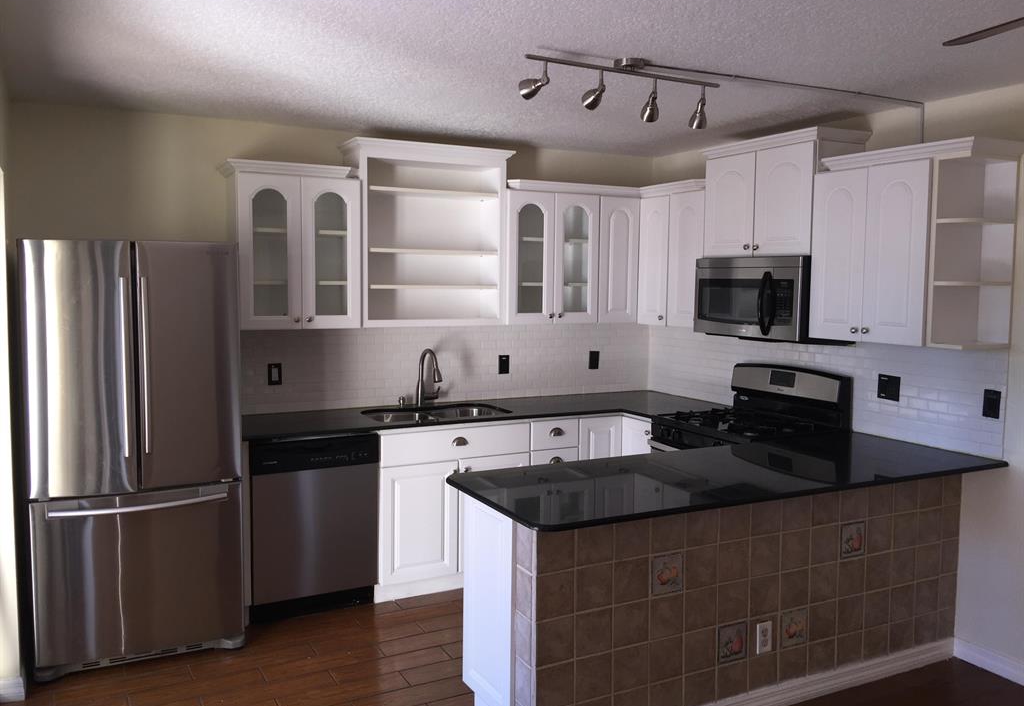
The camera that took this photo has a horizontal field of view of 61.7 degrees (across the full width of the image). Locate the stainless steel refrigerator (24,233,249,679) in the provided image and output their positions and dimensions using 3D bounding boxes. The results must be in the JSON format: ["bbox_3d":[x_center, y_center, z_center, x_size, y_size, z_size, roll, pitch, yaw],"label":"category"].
[{"bbox_3d":[-1.707,0.404,3.870,0.814,1.777,0.784,-2,5,-27],"label":"stainless steel refrigerator"}]

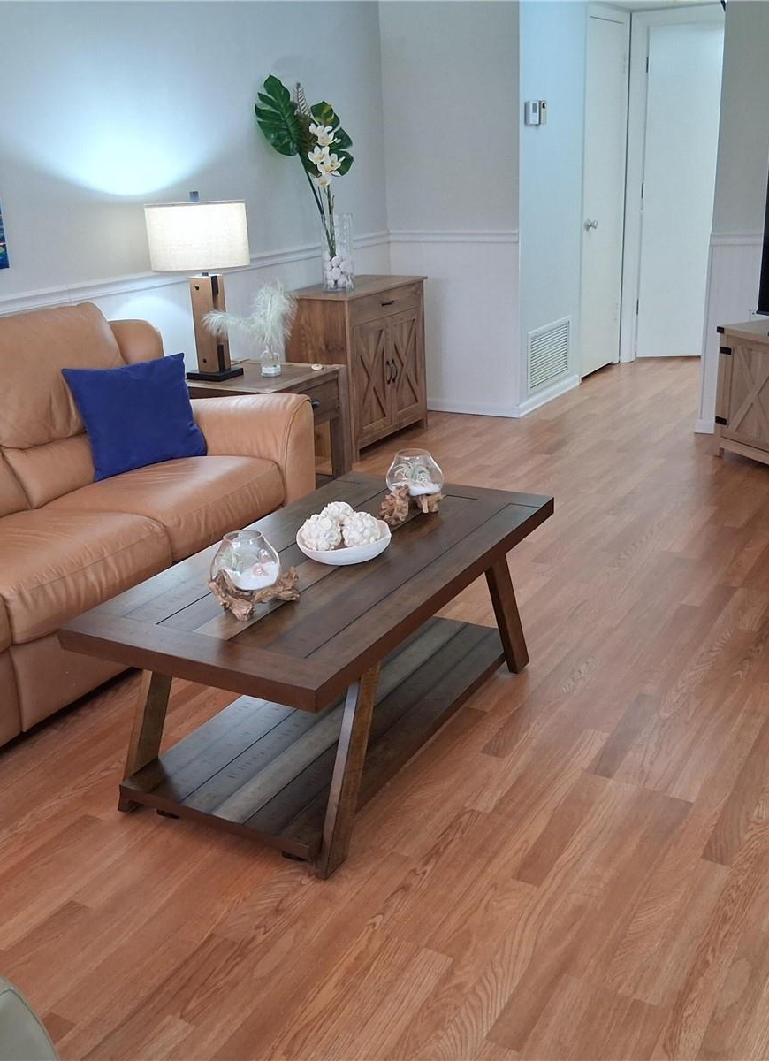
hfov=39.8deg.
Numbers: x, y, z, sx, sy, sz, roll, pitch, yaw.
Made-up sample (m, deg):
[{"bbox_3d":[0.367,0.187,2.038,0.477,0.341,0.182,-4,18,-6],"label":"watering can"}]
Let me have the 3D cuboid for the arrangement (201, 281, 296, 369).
[{"bbox_3d":[-0.550,-0.818,4.296,0.370,0.385,0.240,-5,20,-6],"label":"arrangement"}]

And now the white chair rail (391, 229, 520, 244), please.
[{"bbox_3d":[0.374,-1.592,5.755,0.772,0.070,0.028,9,23,30],"label":"white chair rail"}]

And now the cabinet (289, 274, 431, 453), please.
[{"bbox_3d":[-0.117,-0.844,5.453,0.365,0.795,0.750,9,23,30],"label":"cabinet"}]

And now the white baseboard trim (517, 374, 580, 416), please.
[{"bbox_3d":[0.971,-0.796,6.248,0.018,0.066,0.895,9,23,30],"label":"white baseboard trim"}]

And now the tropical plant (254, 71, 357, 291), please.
[{"bbox_3d":[-0.368,-1.657,4.978,0.440,0.870,0.320,-4,20,-3],"label":"tropical plant"}]

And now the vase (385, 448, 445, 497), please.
[{"bbox_3d":[0.082,-0.158,2.879,0.156,0.121,0.156,-2,20,1],"label":"vase"}]

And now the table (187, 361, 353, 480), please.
[{"bbox_3d":[-0.550,-0.372,4.510,0.620,0.590,0.550,9,23,30],"label":"table"}]

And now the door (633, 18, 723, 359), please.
[{"bbox_3d":[2.035,-2.111,6.768,0.760,2.030,0.045,4,21,18],"label":"door"}]

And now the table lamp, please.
[{"bbox_3d":[-0.714,-0.974,4.282,0.395,0.710,0.395,9,23,30],"label":"table lamp"}]

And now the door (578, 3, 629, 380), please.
[{"bbox_3d":[1.336,-1.991,6.567,0.060,2.060,0.670,9,23,30],"label":"door"}]

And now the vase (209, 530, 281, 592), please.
[{"bbox_3d":[-0.306,0.065,2.303,0.156,0.121,0.156,-2,20,1],"label":"vase"}]

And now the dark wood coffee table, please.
[{"bbox_3d":[-0.106,0.288,2.633,0.640,0.487,1.215,8,22,28],"label":"dark wood coffee table"}]

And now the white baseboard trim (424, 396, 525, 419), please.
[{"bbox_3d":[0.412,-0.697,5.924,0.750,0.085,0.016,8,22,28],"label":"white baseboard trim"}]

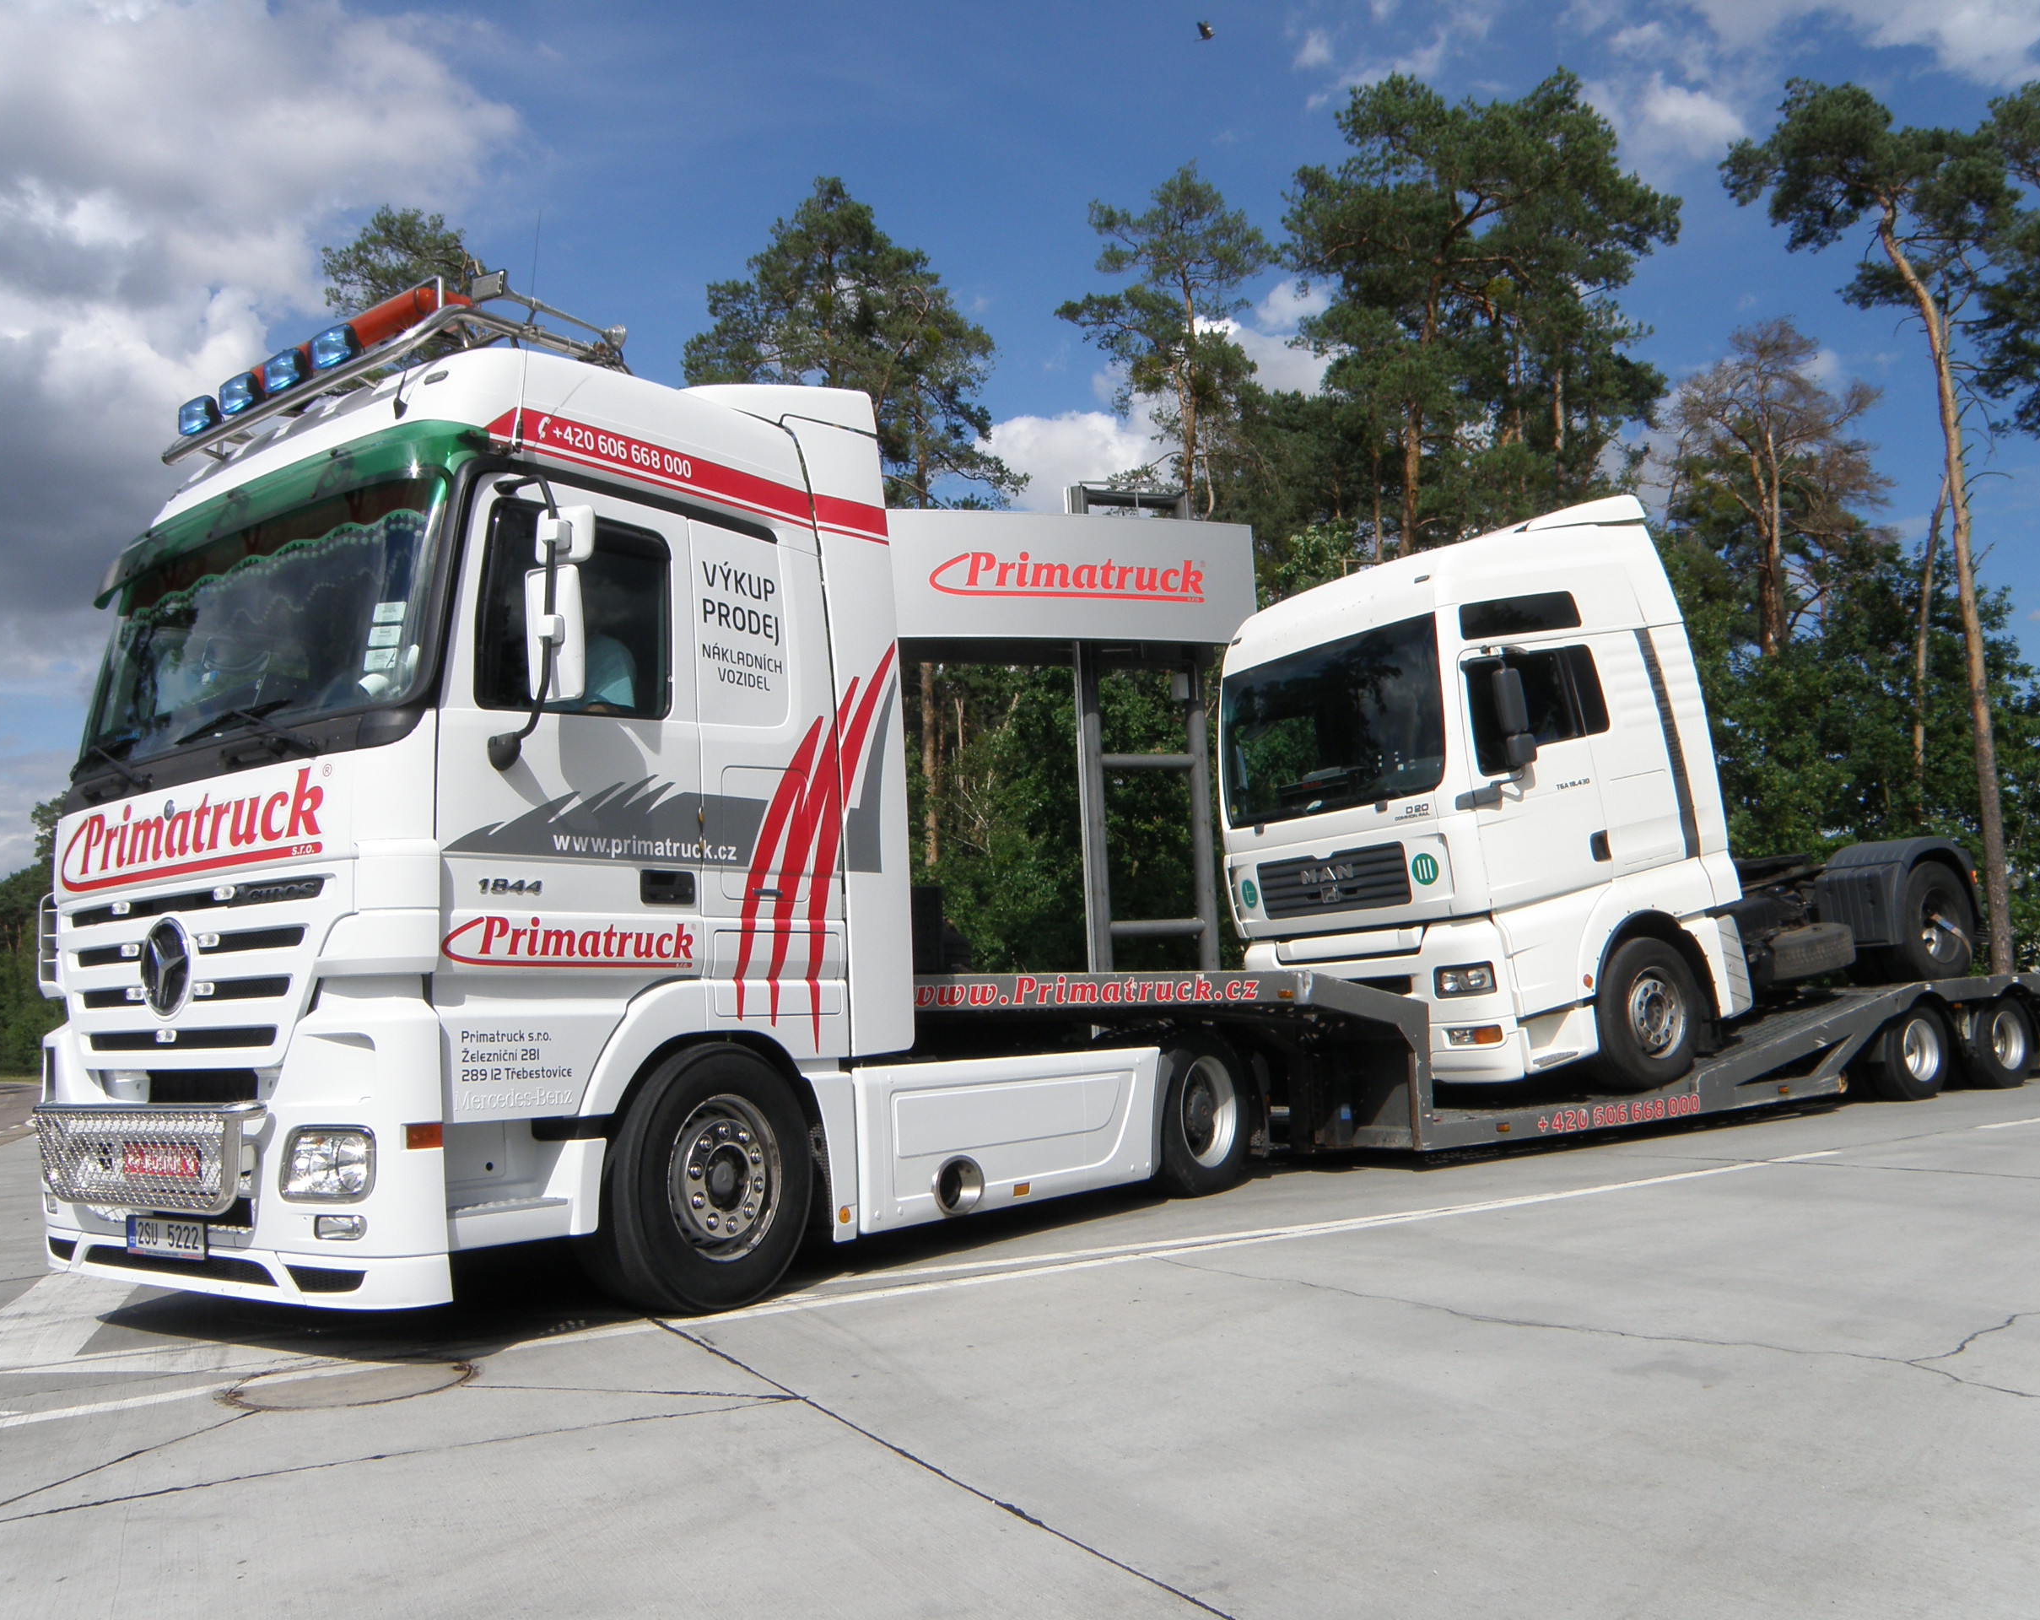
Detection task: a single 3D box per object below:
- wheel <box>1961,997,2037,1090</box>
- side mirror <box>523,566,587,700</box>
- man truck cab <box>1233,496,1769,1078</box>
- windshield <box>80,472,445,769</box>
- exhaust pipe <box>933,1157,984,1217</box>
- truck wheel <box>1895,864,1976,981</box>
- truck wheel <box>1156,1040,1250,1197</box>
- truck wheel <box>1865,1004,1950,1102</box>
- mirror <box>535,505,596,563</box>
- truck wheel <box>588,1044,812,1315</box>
[{"bbox_3d":[7.816,1.850,12.972,0.765,0.765,0.230,2,-9,-32],"label":"wheel"},{"bbox_3d":[-1.518,-0.576,5.296,0.200,0.430,0.110,-6,-8,25],"label":"side mirror"},{"bbox_3d":[3.094,-0.019,11.555,2.620,3.780,2.480,-8,-3,-34],"label":"man truck cab"},{"bbox_3d":[-2.863,-0.642,5.931,2.200,0.950,0.260,-8,-17,35],"label":"windshield"},{"bbox_3d":[-0.259,1.625,7.019,0.250,0.250,0.170,4,-10,-42],"label":"exhaust pipe"},{"bbox_3d":[7.102,0.914,12.732,0.990,0.990,0.310,-8,-3,-34],"label":"truck wheel"},{"bbox_3d":[0.936,1.669,8.964,0.300,0.960,0.960,-8,-9,35],"label":"truck wheel"},{"bbox_3d":[6.748,1.823,12.292,0.765,0.765,0.230,2,-9,-32],"label":"truck wheel"},{"bbox_3d":[-1.507,-0.914,5.376,0.200,0.190,0.100,-6,-8,25],"label":"mirror"},{"bbox_3d":[-1.183,1.373,6.069,0.300,0.965,0.965,-8,-9,35],"label":"truck wheel"}]

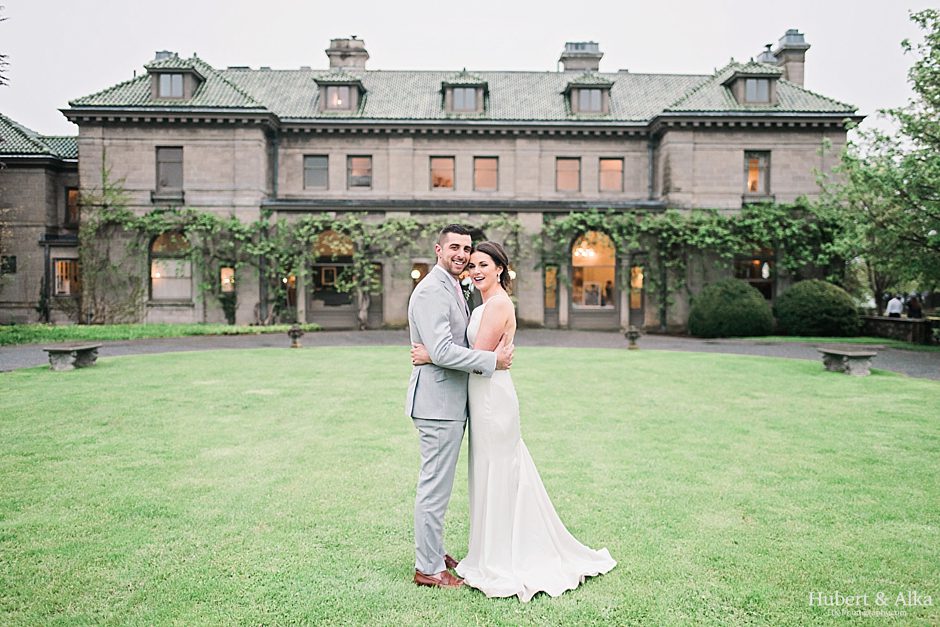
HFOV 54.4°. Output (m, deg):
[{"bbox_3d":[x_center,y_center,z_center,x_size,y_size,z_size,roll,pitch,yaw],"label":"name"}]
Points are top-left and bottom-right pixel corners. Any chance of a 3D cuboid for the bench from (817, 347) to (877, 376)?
[{"bbox_3d":[7.410,0.979,18.000,0.530,0.430,1.600,0,1,-1],"label":"bench"}]

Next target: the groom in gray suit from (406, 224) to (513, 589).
[{"bbox_3d":[-0.050,0.449,4.680,0.500,1.810,0.560,1,1,25],"label":"groom in gray suit"}]

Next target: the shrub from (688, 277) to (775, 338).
[{"bbox_3d":[10.500,-0.238,36.700,3.400,2.350,3.400,0,1,0],"label":"shrub"}]

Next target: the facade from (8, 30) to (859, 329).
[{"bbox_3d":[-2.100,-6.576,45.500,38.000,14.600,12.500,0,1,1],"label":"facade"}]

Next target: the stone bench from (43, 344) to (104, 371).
[{"bbox_3d":[-7.930,0.864,18.250,0.540,0.430,1.600,0,1,2],"label":"stone bench"}]

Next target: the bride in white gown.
[{"bbox_3d":[0.270,0.491,4.720,1.030,1.730,0.720,0,1,-20],"label":"bride in white gown"}]

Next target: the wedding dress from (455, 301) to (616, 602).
[{"bbox_3d":[0.360,0.641,4.730,0.880,1.430,0.720,0,1,-20],"label":"wedding dress"}]

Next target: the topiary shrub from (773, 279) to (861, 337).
[{"bbox_3d":[14.100,-0.217,37.100,3.500,2.350,3.500,0,1,0],"label":"topiary shrub"}]

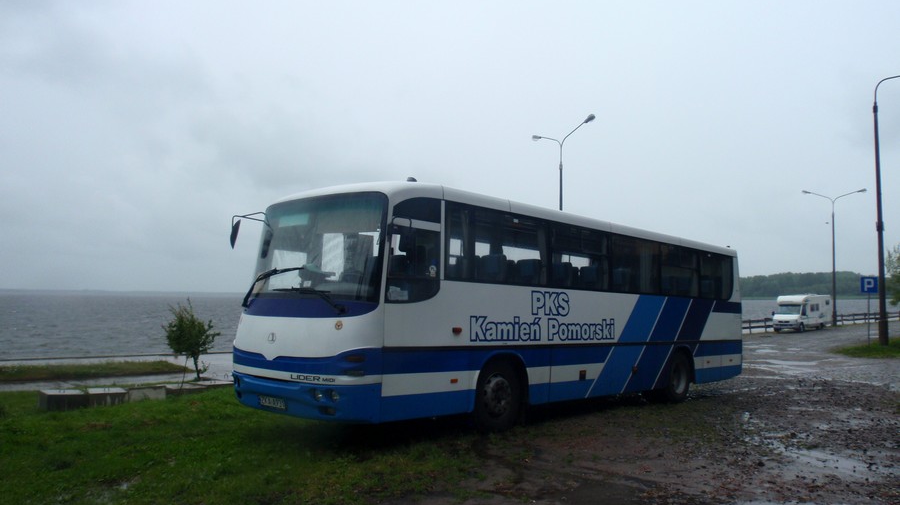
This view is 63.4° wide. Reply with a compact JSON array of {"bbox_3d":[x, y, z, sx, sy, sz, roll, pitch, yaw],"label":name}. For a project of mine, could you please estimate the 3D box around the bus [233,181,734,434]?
[{"bbox_3d":[1.698,1.059,12.441,2.520,3.100,10.600,-3,-7,43],"label":"bus"}]

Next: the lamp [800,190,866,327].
[{"bbox_3d":[32.439,0.440,61.652,5.100,11.540,0.400,-1,-4,18],"label":"lamp"}]

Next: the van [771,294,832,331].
[{"bbox_3d":[27.972,4.793,58.049,6.150,2.880,2.250,3,-5,-41],"label":"van"}]

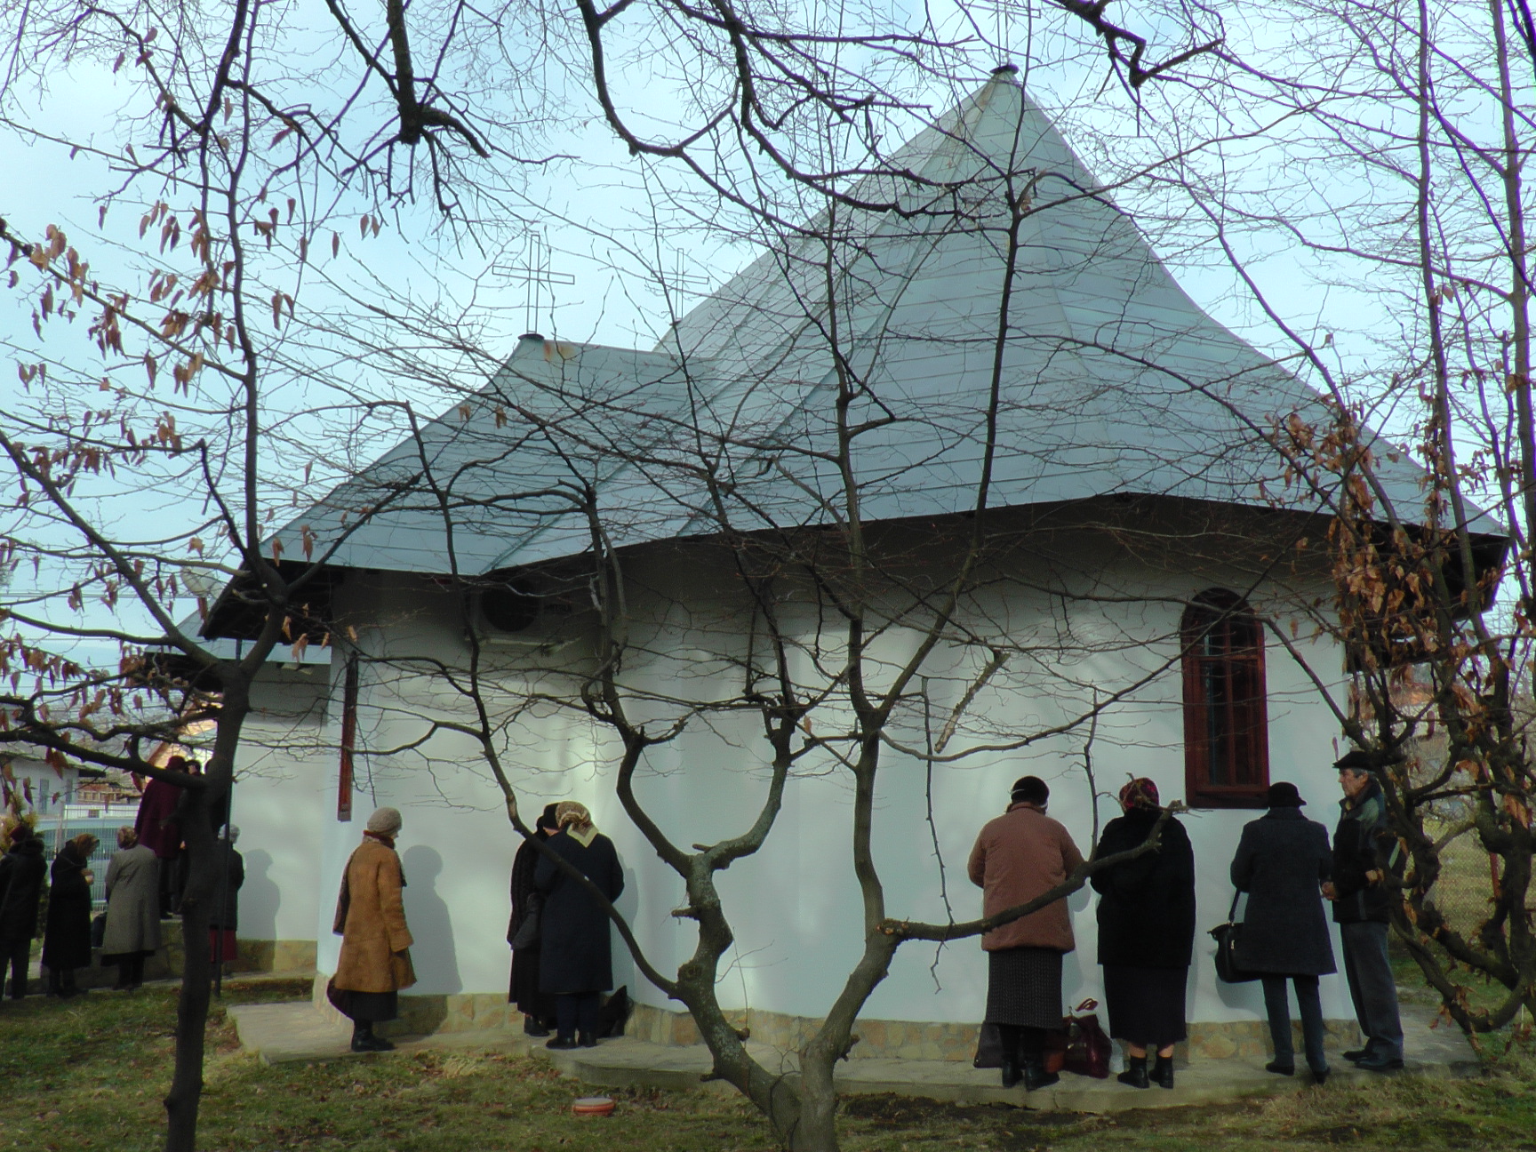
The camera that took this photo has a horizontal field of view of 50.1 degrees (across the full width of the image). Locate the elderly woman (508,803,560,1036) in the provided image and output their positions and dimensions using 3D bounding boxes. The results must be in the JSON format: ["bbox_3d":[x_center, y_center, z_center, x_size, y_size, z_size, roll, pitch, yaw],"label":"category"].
[{"bbox_3d":[-1.560,2.339,11.259,0.500,1.555,0.420,-7,-13,33],"label":"elderly woman"}]

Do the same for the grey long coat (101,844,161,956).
[{"bbox_3d":[-5.938,3.016,15.296,0.520,1.020,0.380,5,-9,-30],"label":"grey long coat"}]

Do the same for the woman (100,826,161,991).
[{"bbox_3d":[-5.938,3.084,15.287,0.520,1.470,0.400,5,-9,-30],"label":"woman"}]

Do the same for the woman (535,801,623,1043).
[{"bbox_3d":[-1.166,2.149,10.191,0.530,1.490,0.430,3,-9,-18],"label":"woman"}]

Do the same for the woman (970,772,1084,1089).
[{"bbox_3d":[1.362,1.848,8.604,0.600,1.590,0.450,-1,-8,13],"label":"woman"}]

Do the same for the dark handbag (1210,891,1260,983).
[{"bbox_3d":[2.629,2.020,9.188,0.360,0.505,0.160,-3,-11,17],"label":"dark handbag"}]

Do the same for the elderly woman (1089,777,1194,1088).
[{"bbox_3d":[1.988,1.873,8.706,0.530,1.593,0.400,2,-11,-9],"label":"elderly woman"}]

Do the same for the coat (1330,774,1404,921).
[{"bbox_3d":[3.585,1.645,9.819,0.410,0.853,0.500,2,-11,-7],"label":"coat"}]

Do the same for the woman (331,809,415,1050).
[{"bbox_3d":[-2.483,2.193,10.278,0.420,1.480,0.460,8,-11,-44],"label":"woman"}]

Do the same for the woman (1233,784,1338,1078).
[{"bbox_3d":[2.791,1.907,8.889,0.560,1.560,0.430,-1,-8,7],"label":"woman"}]

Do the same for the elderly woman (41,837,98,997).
[{"bbox_3d":[-6.456,3.121,15.177,0.500,1.466,0.480,1,-11,-6],"label":"elderly woman"}]

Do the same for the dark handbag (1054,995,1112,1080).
[{"bbox_3d":[1.728,2.498,8.926,0.300,0.400,0.200,-2,-8,15],"label":"dark handbag"}]

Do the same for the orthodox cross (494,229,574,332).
[{"bbox_3d":[-1.944,-2.422,13.639,0.670,0.877,0.050,4,-11,-17],"label":"orthodox cross"}]

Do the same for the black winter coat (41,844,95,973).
[{"bbox_3d":[-6.482,3.071,15.186,0.450,1.120,0.480,1,-11,-6],"label":"black winter coat"}]

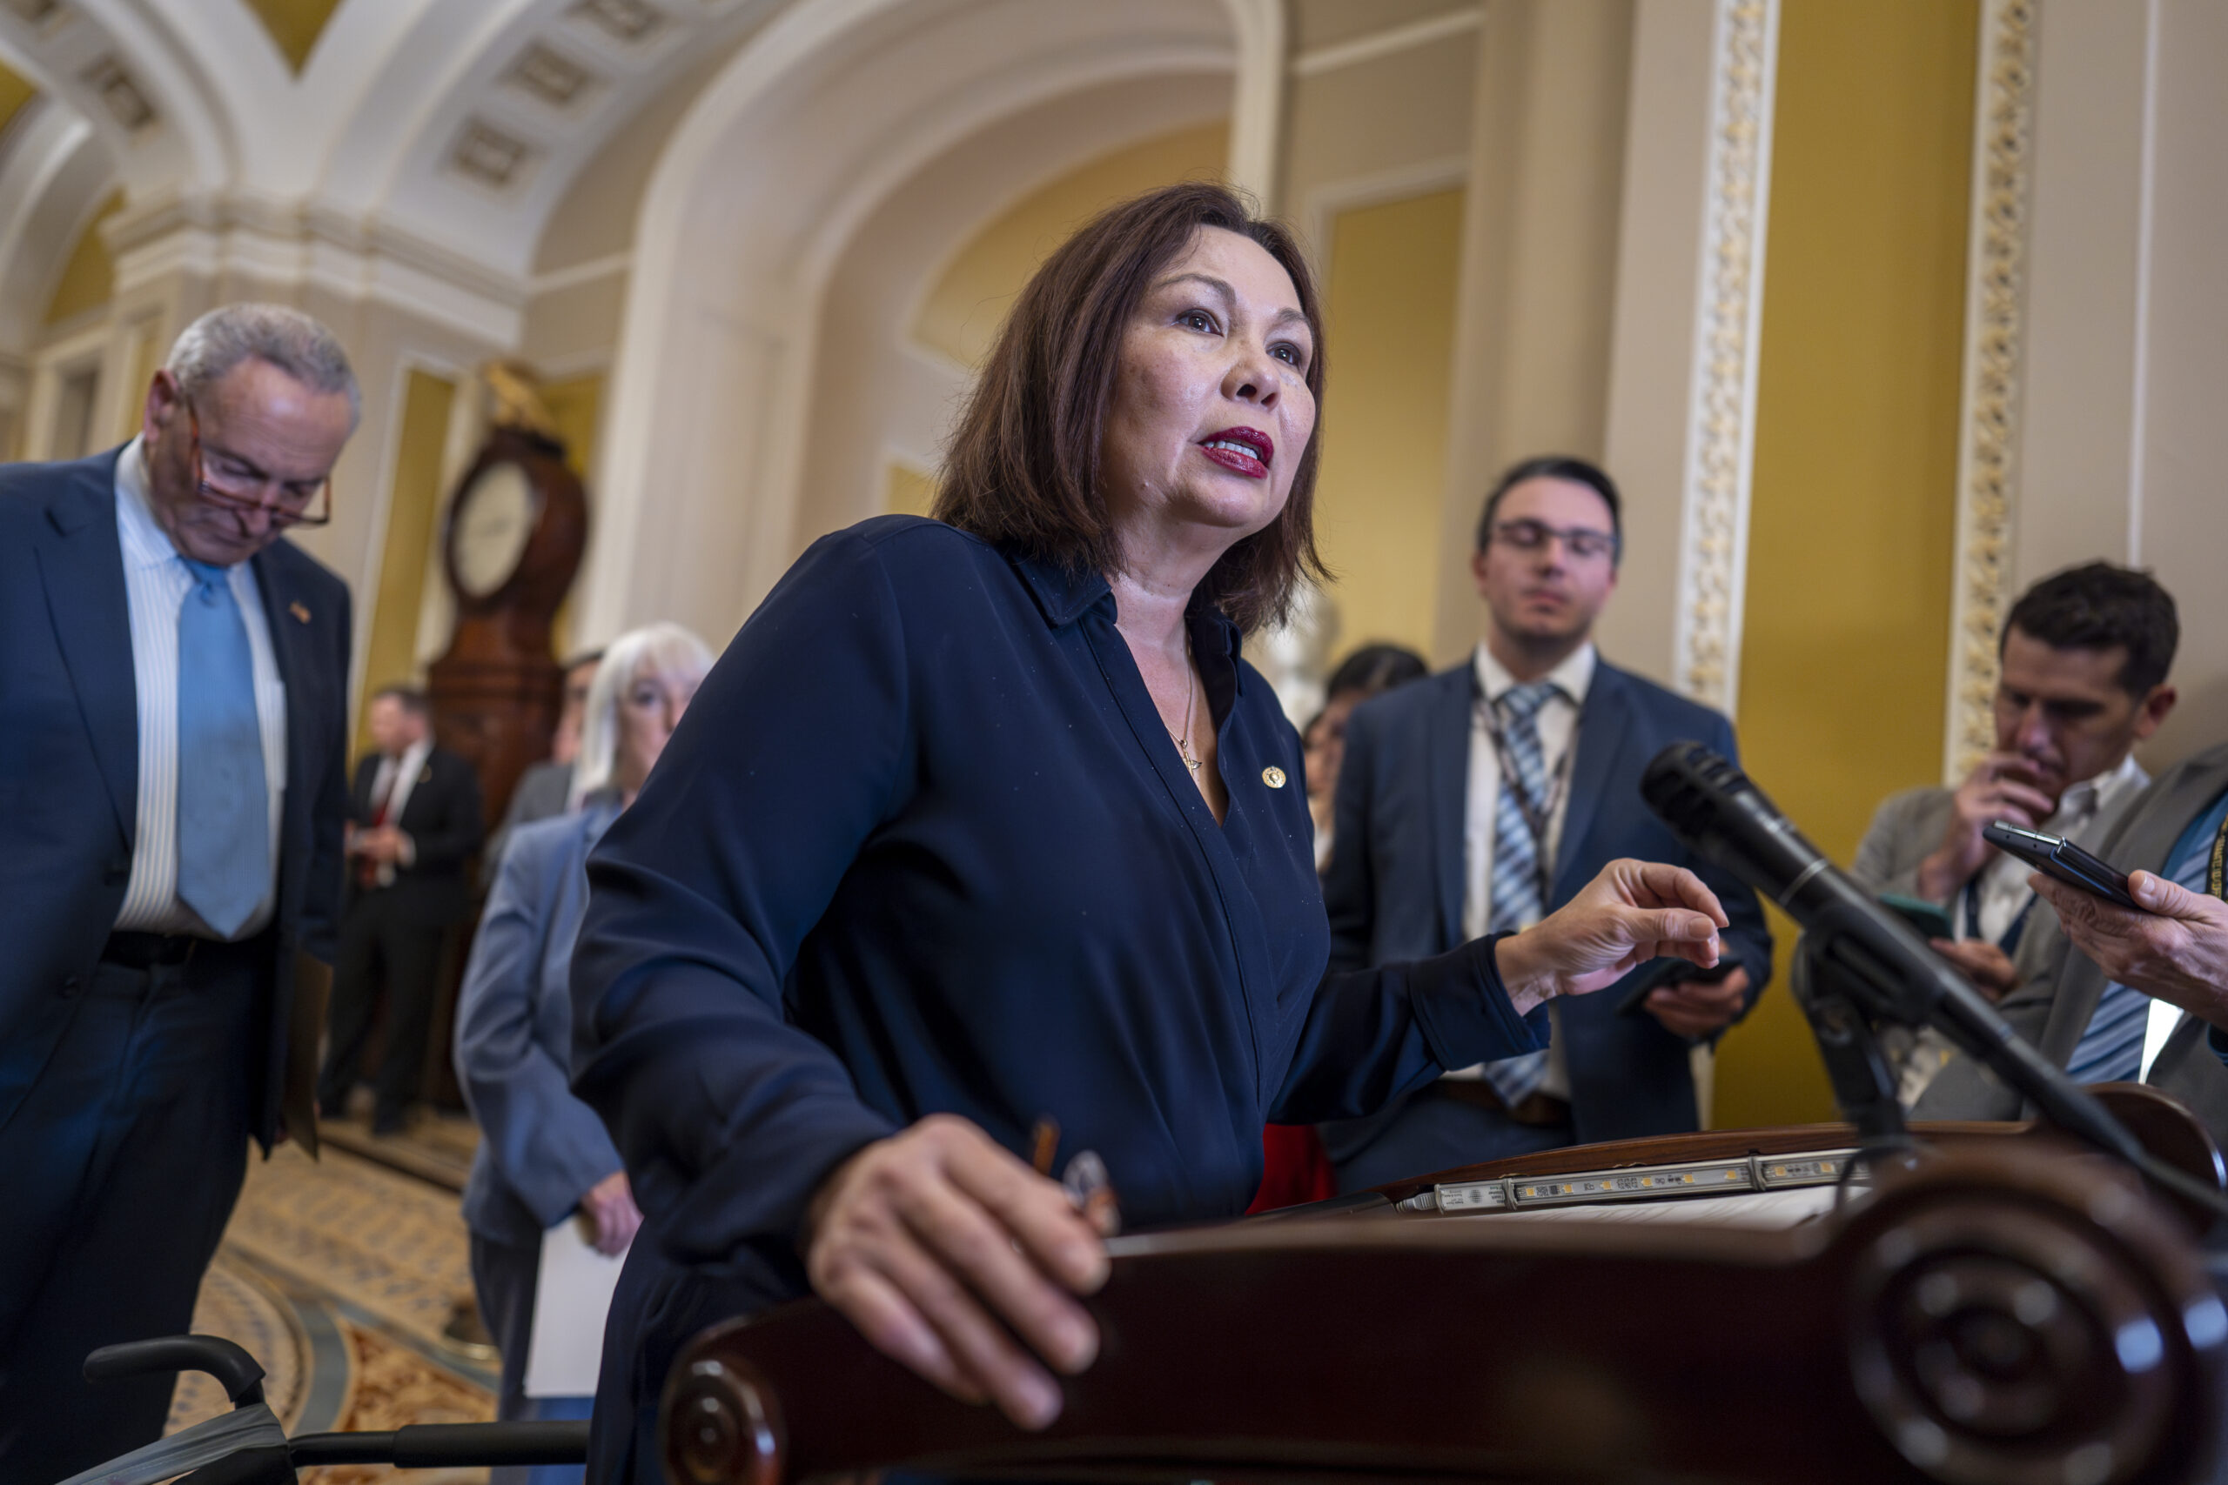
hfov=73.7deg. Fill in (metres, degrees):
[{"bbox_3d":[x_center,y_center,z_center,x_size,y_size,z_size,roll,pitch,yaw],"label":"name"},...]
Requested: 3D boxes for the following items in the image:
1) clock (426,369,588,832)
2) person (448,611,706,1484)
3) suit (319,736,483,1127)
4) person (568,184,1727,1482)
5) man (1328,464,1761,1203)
[{"bbox_3d":[-2.936,-0.045,6.950,0.780,3.320,0.400,2,-8,37],"label":"clock"},{"bbox_3d":[-0.697,0.603,1.980,0.480,1.570,0.360,10,-7,-33],"label":"person"},{"bbox_3d":[-2.869,0.756,5.950,0.490,1.500,0.350,4,-7,22],"label":"suit"},{"bbox_3d":[-0.046,0.493,0.920,0.580,1.700,0.550,0,-8,43],"label":"person"},{"bbox_3d":[0.460,0.583,1.740,0.530,1.790,0.390,4,-6,17],"label":"man"}]

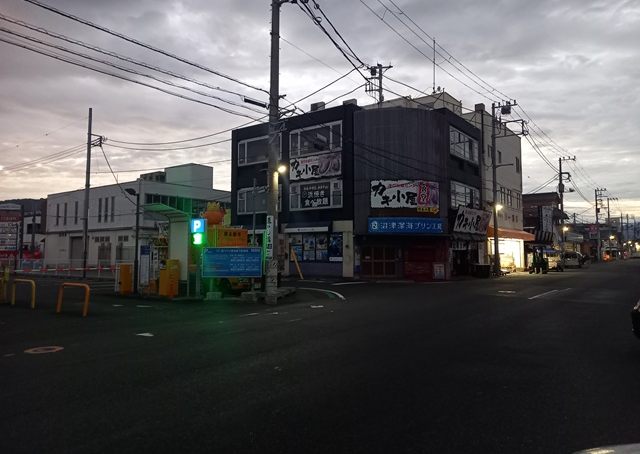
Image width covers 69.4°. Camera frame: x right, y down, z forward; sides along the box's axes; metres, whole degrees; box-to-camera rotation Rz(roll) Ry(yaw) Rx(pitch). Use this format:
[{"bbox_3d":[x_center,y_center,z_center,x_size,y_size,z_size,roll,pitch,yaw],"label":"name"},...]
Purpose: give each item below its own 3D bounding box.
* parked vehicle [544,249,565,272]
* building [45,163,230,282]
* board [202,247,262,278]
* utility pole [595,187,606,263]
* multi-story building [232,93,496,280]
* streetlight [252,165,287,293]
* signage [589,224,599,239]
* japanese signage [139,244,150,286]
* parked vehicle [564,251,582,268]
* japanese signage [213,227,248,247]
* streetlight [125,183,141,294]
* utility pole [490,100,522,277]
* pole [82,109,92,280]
[{"bbox_3d":[18.900,2.675,37.462,1.620,1.780,3.800,-2,-4,37],"label":"parked vehicle"},{"bbox_3d":[-17.954,-0.418,49.560,17.800,9.300,13.500,-2,-4,38],"label":"building"},{"bbox_3d":[-2.982,1.219,15.786,2.000,1.000,0.080,0,-3,0],"label":"board"},{"bbox_3d":[44.125,-0.364,72.333,1.450,11.460,0.500,-2,-4,37],"label":"utility pole"},{"bbox_3d":[2.133,-2.014,32.199,15.600,10.600,7.500,-2,-4,37],"label":"multi-story building"},{"bbox_3d":[-1.523,0.203,14.559,0.800,4.200,0.500,-2,-4,38],"label":"streetlight"},{"bbox_3d":[41.497,0.727,70.000,1.300,2.250,0.250,-2,-4,38],"label":"signage"},{"bbox_3d":[-6.518,1.462,17.283,0.420,1.550,0.080,0,-3,-2],"label":"japanese signage"},{"bbox_3d":[30.131,3.926,54.575,1.650,1.900,4.100,-2,-4,38],"label":"parked vehicle"},{"bbox_3d":[-3.509,0.435,18.600,0.100,0.850,1.500,-2,-4,42],"label":"japanese signage"},{"bbox_3d":[-7.243,0.523,17.794,0.600,4.040,0.280,0,-3,-8],"label":"streetlight"},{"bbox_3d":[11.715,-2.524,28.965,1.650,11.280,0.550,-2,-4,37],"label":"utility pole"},{"bbox_3d":[-14.055,-2.099,27.977,0.280,10.300,0.280,-2,-4,38],"label":"pole"}]

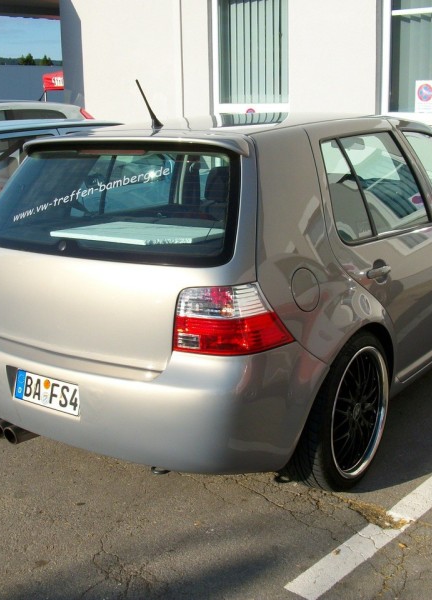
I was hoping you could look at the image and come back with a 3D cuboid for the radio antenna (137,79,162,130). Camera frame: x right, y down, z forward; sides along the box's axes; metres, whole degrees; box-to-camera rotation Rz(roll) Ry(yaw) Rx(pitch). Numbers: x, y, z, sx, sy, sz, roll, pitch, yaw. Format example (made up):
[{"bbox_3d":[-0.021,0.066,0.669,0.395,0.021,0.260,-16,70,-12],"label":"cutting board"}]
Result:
[{"bbox_3d":[-0.260,-0.764,3.072,0.035,0.250,0.045,8,55,34],"label":"radio antenna"}]

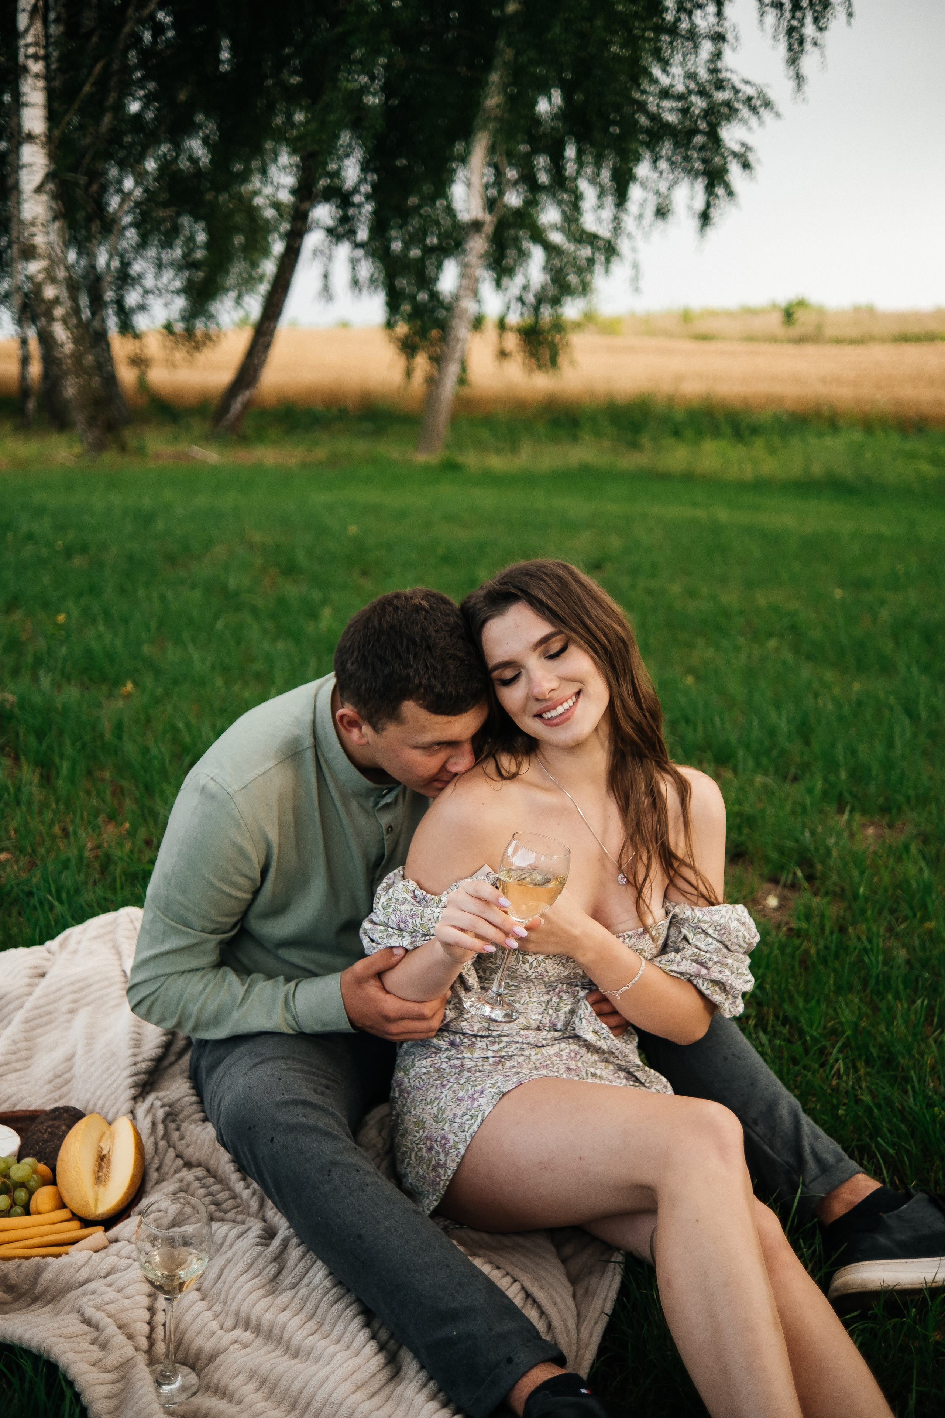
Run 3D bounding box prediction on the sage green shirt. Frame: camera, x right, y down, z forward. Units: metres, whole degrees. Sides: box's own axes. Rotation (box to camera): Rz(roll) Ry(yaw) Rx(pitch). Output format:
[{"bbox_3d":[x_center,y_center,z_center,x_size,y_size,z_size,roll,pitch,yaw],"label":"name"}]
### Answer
[{"bbox_3d":[-0.190,0.195,1.830,0.560,0.510,0.410,-11,31,-39],"label":"sage green shirt"}]

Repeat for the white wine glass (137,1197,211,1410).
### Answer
[{"bbox_3d":[-0.305,0.600,1.399,0.075,0.196,0.075,4,12,0],"label":"white wine glass"}]

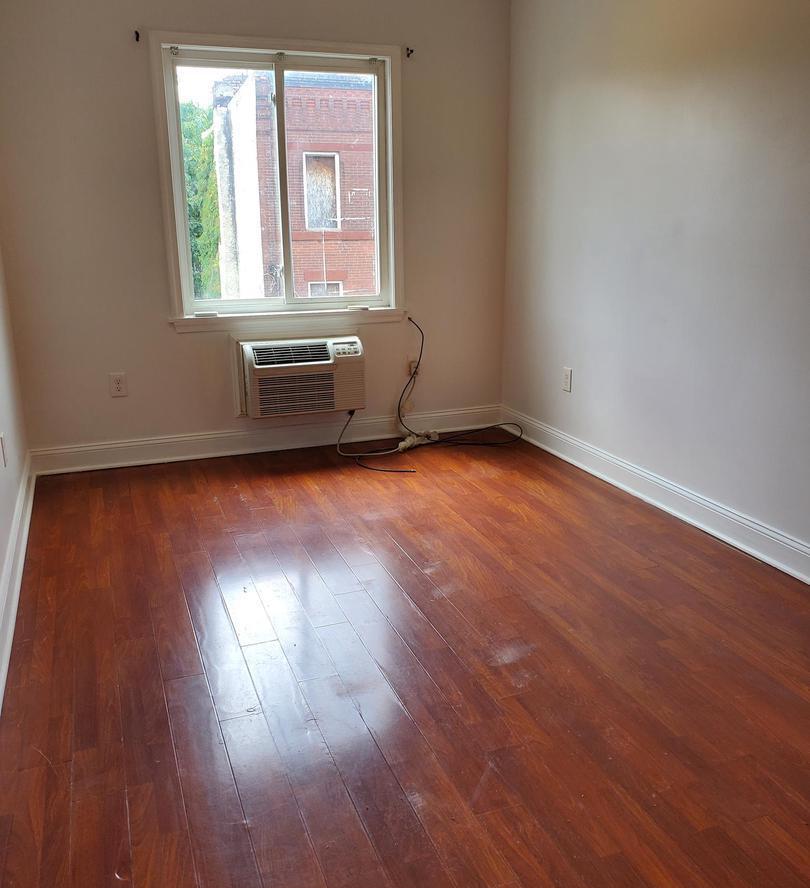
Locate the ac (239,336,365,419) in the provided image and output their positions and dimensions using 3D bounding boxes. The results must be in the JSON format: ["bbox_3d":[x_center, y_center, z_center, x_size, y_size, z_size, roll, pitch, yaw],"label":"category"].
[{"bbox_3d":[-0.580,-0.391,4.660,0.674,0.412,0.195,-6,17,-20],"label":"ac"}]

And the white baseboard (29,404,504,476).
[{"bbox_3d":[-0.682,-0.038,4.812,2.797,0.145,0.028,-6,17,-20],"label":"white baseboard"}]

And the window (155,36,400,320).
[{"bbox_3d":[-0.645,-1.423,4.474,1.283,1.403,0.100,-6,17,-20],"label":"window"}]

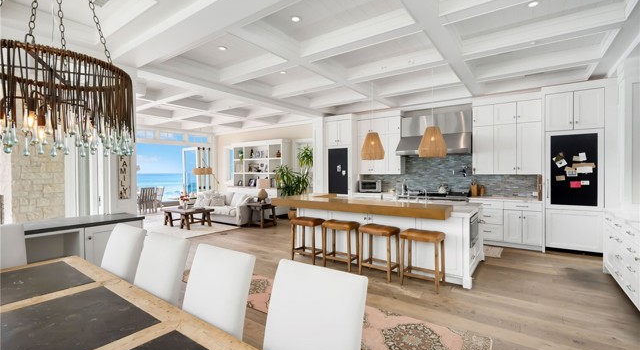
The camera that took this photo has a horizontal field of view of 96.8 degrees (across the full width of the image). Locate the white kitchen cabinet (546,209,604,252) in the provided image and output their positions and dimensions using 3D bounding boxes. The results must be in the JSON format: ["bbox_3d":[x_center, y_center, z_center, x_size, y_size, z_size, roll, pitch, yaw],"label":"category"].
[{"bbox_3d":[4.438,0.930,5.026,0.740,0.678,0.600,0,0,35],"label":"white kitchen cabinet"}]

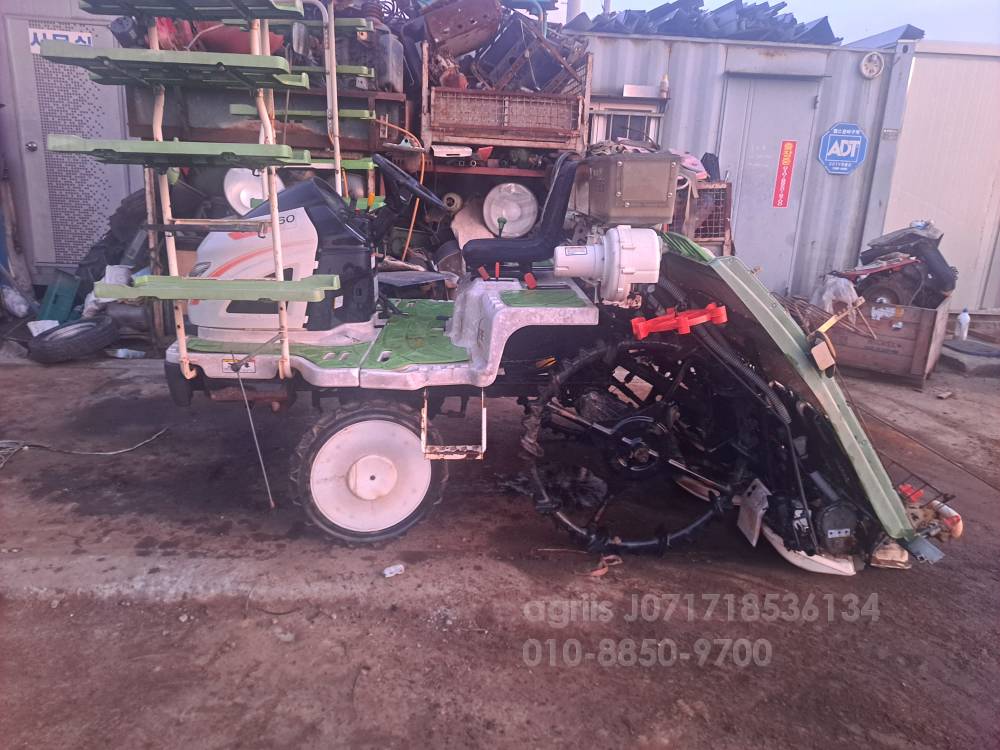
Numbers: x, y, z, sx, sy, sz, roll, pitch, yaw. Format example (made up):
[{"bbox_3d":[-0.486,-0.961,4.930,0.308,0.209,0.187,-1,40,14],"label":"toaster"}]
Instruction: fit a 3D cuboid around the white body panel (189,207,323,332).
[{"bbox_3d":[-1.094,-0.484,3.219,0.500,0.490,0.440,2,16,-4],"label":"white body panel"}]

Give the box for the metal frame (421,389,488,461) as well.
[{"bbox_3d":[-0.186,0.198,2.892,0.255,0.300,0.110,2,16,-4],"label":"metal frame"}]

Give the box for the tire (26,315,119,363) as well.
[{"bbox_3d":[-3.145,-0.260,5.350,0.595,0.170,0.595,-9,24,3],"label":"tire"}]

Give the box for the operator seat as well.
[{"bbox_3d":[0.083,-0.729,3.240,0.490,0.480,0.450,2,16,-4],"label":"operator seat"}]

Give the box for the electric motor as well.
[{"bbox_3d":[0.459,-0.476,3.083,0.420,0.310,0.300,2,16,-4],"label":"electric motor"}]

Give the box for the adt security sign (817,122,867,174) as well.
[{"bbox_3d":[2.929,-1.929,6.150,0.395,0.410,0.020,2,16,-2],"label":"adt security sign"}]

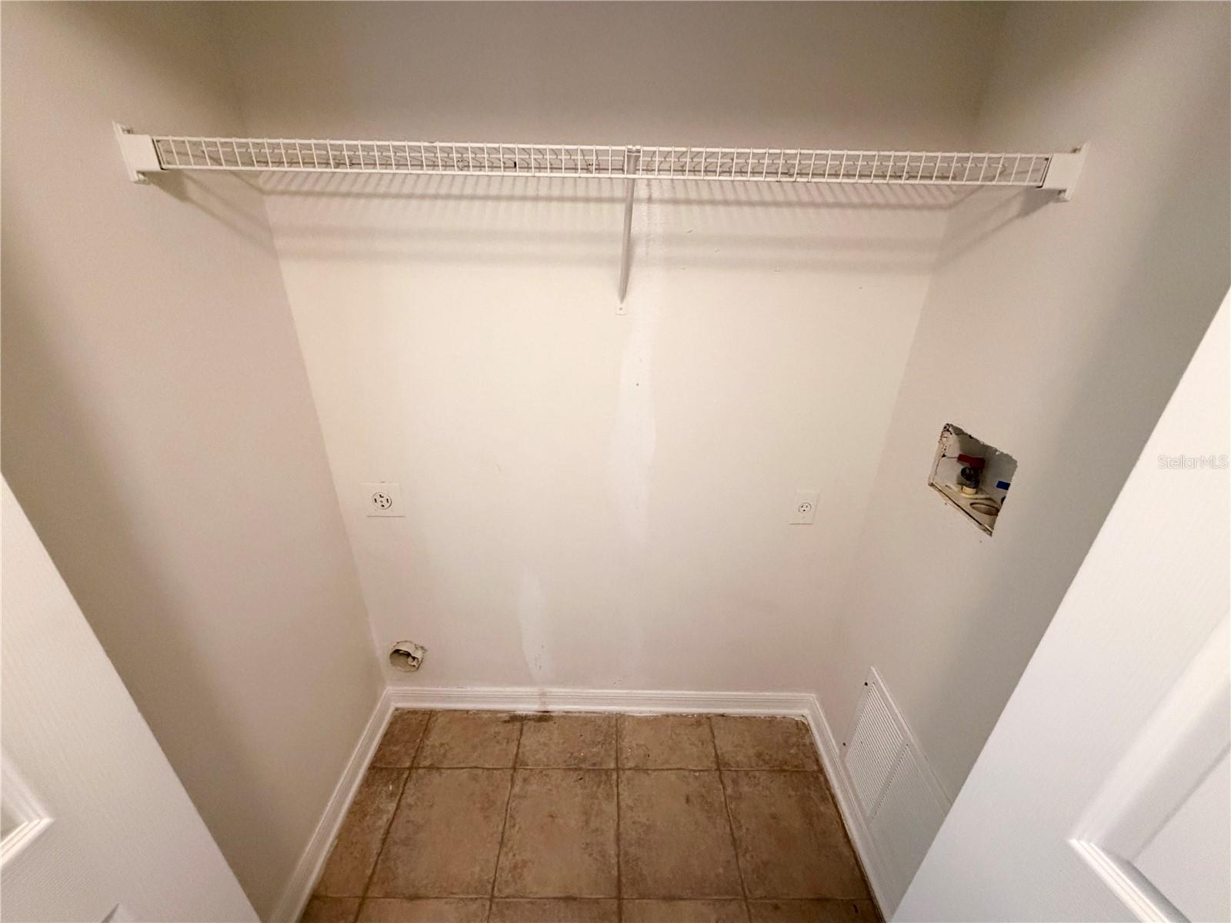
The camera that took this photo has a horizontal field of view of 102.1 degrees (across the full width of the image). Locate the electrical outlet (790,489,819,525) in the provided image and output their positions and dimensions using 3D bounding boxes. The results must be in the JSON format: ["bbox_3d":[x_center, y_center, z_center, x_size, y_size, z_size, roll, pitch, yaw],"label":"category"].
[{"bbox_3d":[0.565,0.142,1.483,0.070,0.114,0.012,1,25,-1],"label":"electrical outlet"}]

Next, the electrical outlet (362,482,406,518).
[{"bbox_3d":[-0.684,0.117,1.465,0.116,0.114,0.012,1,25,-1],"label":"electrical outlet"}]

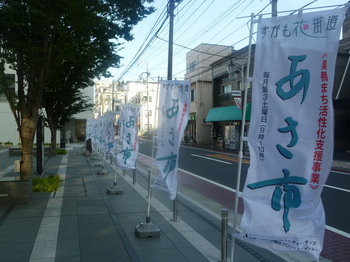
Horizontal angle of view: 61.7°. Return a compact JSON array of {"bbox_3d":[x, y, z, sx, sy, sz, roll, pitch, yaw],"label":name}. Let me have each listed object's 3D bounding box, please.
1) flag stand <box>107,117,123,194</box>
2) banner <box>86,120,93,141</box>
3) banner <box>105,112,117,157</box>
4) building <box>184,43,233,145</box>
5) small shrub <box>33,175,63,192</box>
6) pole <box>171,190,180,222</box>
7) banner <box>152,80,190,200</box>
[{"bbox_3d":[-1.640,0.530,8.150,0.420,2.380,0.420,2,0,-19],"label":"flag stand"},{"bbox_3d":[-6.500,0.070,22.300,0.560,1.750,0.150,3,-1,28],"label":"banner"},{"bbox_3d":[-2.510,0.100,11.400,0.570,1.790,0.160,3,-1,30],"label":"banner"},{"bbox_3d":[3.650,-3.600,31.300,4.100,10.100,4.100,2,0,-19],"label":"building"},{"bbox_3d":[-3.500,1.420,8.100,0.780,0.340,0.800,2,0,-19],"label":"small shrub"},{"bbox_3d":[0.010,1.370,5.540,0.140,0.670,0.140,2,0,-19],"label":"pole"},{"bbox_3d":[-0.057,0.146,4.750,0.560,1.840,0.170,3,-1,24],"label":"banner"}]

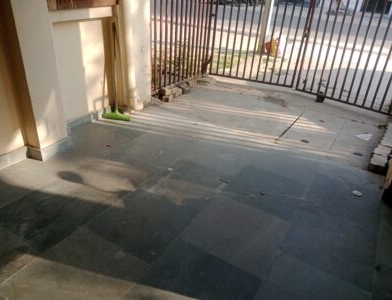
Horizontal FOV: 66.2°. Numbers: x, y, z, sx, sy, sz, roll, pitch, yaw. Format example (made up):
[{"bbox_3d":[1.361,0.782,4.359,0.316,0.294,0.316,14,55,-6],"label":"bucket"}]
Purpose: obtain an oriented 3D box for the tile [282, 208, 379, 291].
[{"bbox_3d":[0.949,0.664,2.127,0.581,0.020,0.601,20,32,25],"label":"tile"}]

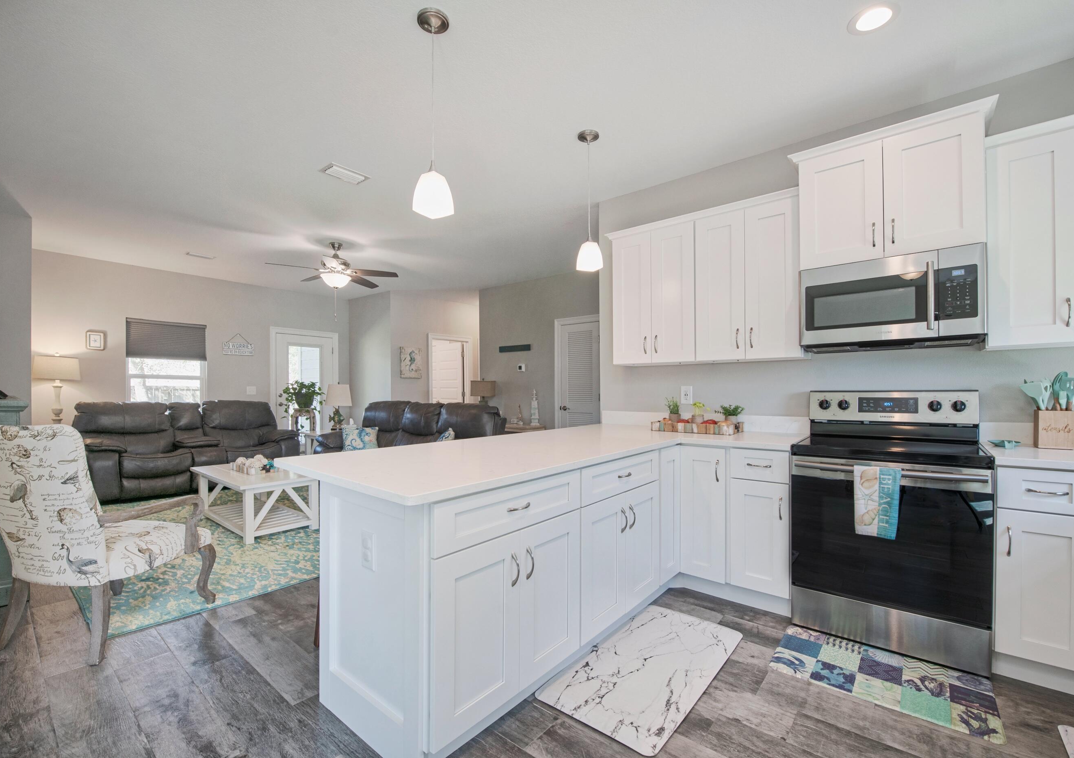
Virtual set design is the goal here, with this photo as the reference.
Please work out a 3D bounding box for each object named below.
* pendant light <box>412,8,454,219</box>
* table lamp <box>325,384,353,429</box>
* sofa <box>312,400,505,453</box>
[{"bbox_3d":[-0.432,-1.103,1.821,0.130,0.840,0.130,-1,-2,41],"label":"pendant light"},{"bbox_3d":[-2.756,0.386,6.150,0.375,0.650,0.375,-1,-1,41],"label":"table lamp"},{"bbox_3d":[-1.456,0.812,4.806,2.200,1.040,0.970,-1,-1,41],"label":"sofa"}]

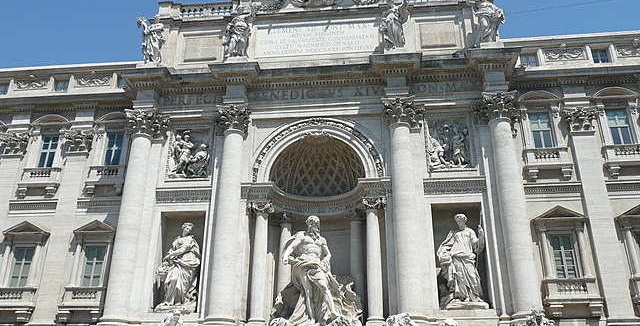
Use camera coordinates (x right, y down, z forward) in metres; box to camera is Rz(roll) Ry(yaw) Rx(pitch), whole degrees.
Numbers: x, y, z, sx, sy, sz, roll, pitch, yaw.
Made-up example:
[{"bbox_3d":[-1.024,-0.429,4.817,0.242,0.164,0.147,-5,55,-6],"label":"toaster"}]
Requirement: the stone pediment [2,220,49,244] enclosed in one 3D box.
[{"bbox_3d":[-15.443,3.682,27.455,2.722,1.208,0.693,-2,-23,6],"label":"stone pediment"}]

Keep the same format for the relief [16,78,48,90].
[{"bbox_3d":[-17.929,-4.773,32.370,1.783,0.696,0.261,-2,-22,5],"label":"relief"}]

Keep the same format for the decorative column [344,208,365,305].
[{"bbox_3d":[1.889,5.289,26.906,1.000,6.003,1.000,-2,-22,5],"label":"decorative column"}]

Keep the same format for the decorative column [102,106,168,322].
[{"bbox_3d":[-9.321,2.382,26.467,1.957,11.223,2.088,-2,-22,5],"label":"decorative column"}]

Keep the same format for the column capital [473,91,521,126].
[{"bbox_3d":[9.064,-2.718,26.703,1.914,1.783,2.088,-2,-22,5],"label":"column capital"}]

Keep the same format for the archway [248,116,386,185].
[{"bbox_3d":[-0.023,-0.363,28.671,6.786,3.480,2.871,-2,-22,5],"label":"archway"}]

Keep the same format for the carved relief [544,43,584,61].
[{"bbox_3d":[13.436,-6.052,28.403,2.079,1.089,0.248,-2,-23,6],"label":"carved relief"}]

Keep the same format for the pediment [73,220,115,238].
[{"bbox_3d":[-11.588,3.420,27.043,2.422,0.874,0.570,-2,-23,6],"label":"pediment"}]

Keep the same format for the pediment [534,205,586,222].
[{"bbox_3d":[11.362,2.522,24.721,2.422,0.874,0.570,-2,-23,6],"label":"pediment"}]

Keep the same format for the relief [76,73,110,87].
[{"bbox_3d":[-13.989,-4.972,32.048,1.870,0.783,0.261,-2,-22,5],"label":"relief"}]

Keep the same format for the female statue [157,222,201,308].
[{"bbox_3d":[-6.890,5.081,25.611,1.995,4.322,1.282,-2,-23,6],"label":"female statue"}]

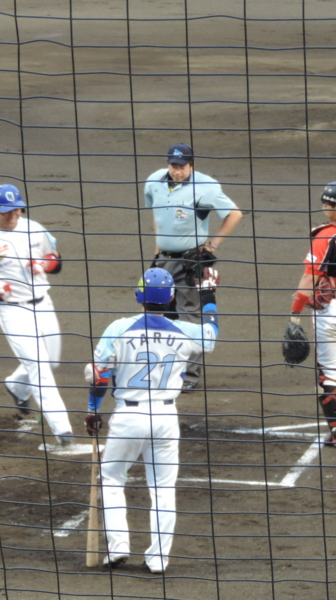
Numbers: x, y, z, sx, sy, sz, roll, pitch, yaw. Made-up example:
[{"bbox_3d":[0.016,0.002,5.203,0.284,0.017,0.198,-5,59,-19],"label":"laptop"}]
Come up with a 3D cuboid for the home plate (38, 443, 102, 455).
[{"bbox_3d":[-0.647,0.982,27.997,0.440,0.030,0.440,2,9,10],"label":"home plate"}]

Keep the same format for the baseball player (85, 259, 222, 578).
[{"bbox_3d":[-0.084,0.663,24.360,0.760,1.735,0.550,0,9,-2],"label":"baseball player"}]

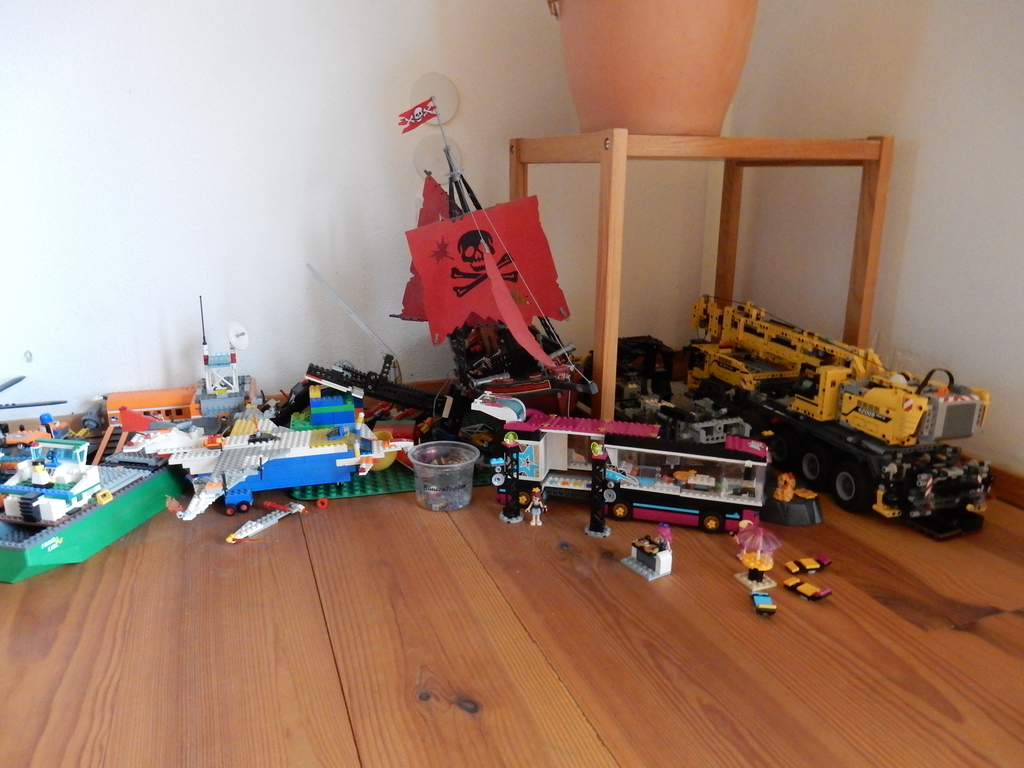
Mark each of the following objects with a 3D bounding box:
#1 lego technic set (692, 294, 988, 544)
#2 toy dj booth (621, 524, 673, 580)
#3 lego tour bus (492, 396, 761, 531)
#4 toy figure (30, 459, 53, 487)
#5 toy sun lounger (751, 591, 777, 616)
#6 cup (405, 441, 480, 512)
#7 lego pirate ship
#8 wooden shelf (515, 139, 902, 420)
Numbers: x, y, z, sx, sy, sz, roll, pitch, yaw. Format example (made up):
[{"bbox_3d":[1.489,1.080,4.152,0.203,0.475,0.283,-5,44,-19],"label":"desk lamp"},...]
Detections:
[{"bbox_3d":[0.462,0.007,1.179,0.153,0.200,0.590,-4,16,-14],"label":"lego technic set"},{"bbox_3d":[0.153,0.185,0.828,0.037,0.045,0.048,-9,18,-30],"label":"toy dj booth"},{"bbox_3d":[0.141,0.100,0.962,0.361,0.138,0.075,5,16,17],"label":"lego tour bus"},{"bbox_3d":[-0.558,0.106,0.882,0.019,0.033,0.017,3,16,9],"label":"toy figure"},{"bbox_3d":[0.256,0.223,0.750,0.018,0.016,0.041,2,16,6],"label":"toy sun lounger"},{"bbox_3d":[-0.091,0.125,0.994,0.096,0.071,0.096,0,16,0],"label":"cup"},{"bbox_3d":[-0.051,-0.177,1.134,0.225,0.505,0.370,-22,18,-30],"label":"lego pirate ship"},{"bbox_3d":[0.284,-0.164,1.265,0.471,0.483,0.384,-6,17,-20],"label":"wooden shelf"}]

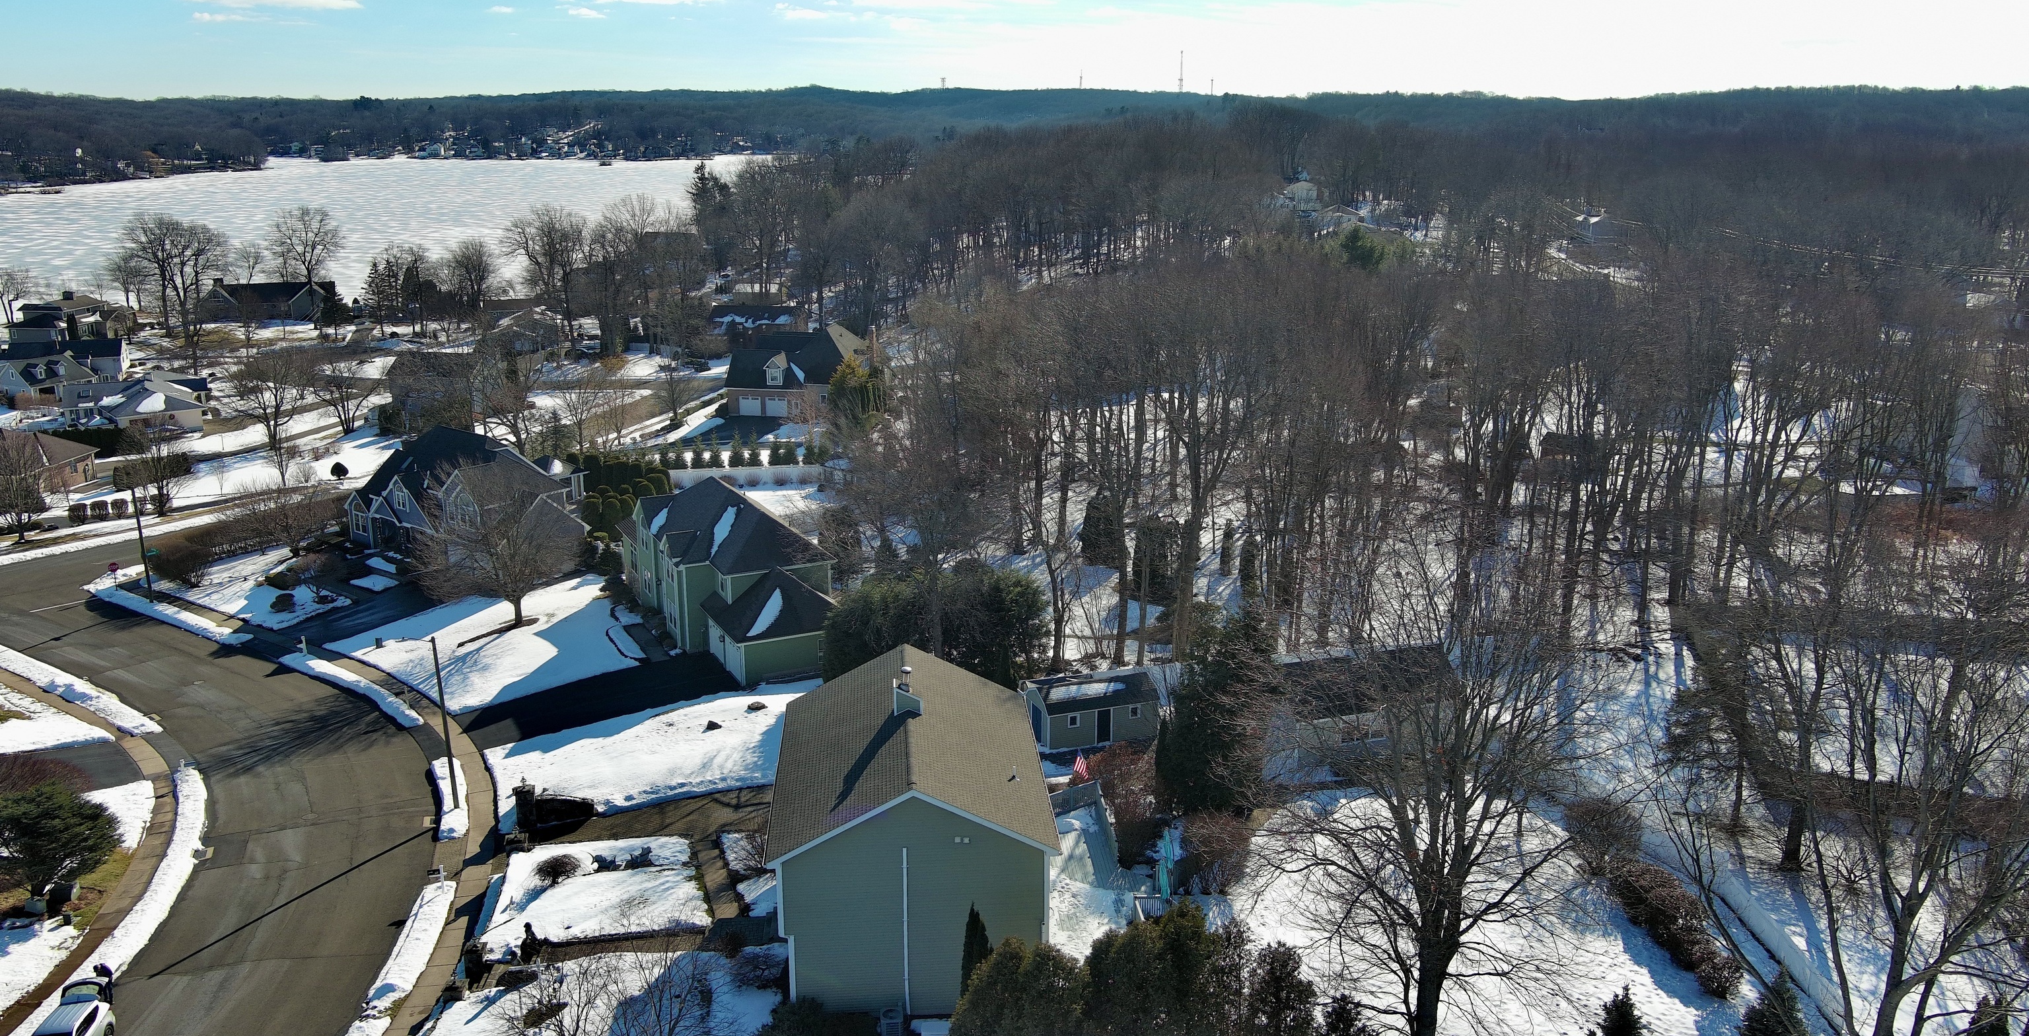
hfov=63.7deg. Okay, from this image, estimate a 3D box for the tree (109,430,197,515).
[{"bbox_3d":[-72.060,-3.660,136.100,6.800,7.000,6.800,0,14,0],"label":"tree"}]

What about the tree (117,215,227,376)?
[{"bbox_3d":[-126.490,-34.600,244.260,16.000,20.500,16.000,0,14,0],"label":"tree"}]

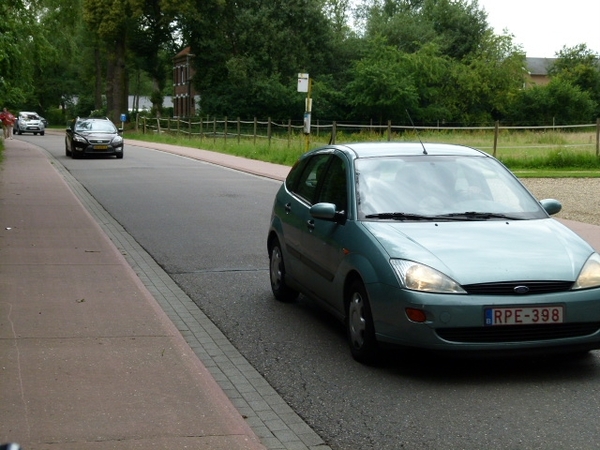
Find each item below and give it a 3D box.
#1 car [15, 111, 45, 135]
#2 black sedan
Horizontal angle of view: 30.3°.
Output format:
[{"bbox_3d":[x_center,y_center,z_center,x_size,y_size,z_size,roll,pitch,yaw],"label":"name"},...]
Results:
[{"bbox_3d":[-20.050,-7.480,81.900,1.840,1.700,4.440,-2,6,-23],"label":"car"},{"bbox_3d":[-7.720,-3.280,41.500,1.880,1.500,4.800,-2,6,-16],"label":"black sedan"}]

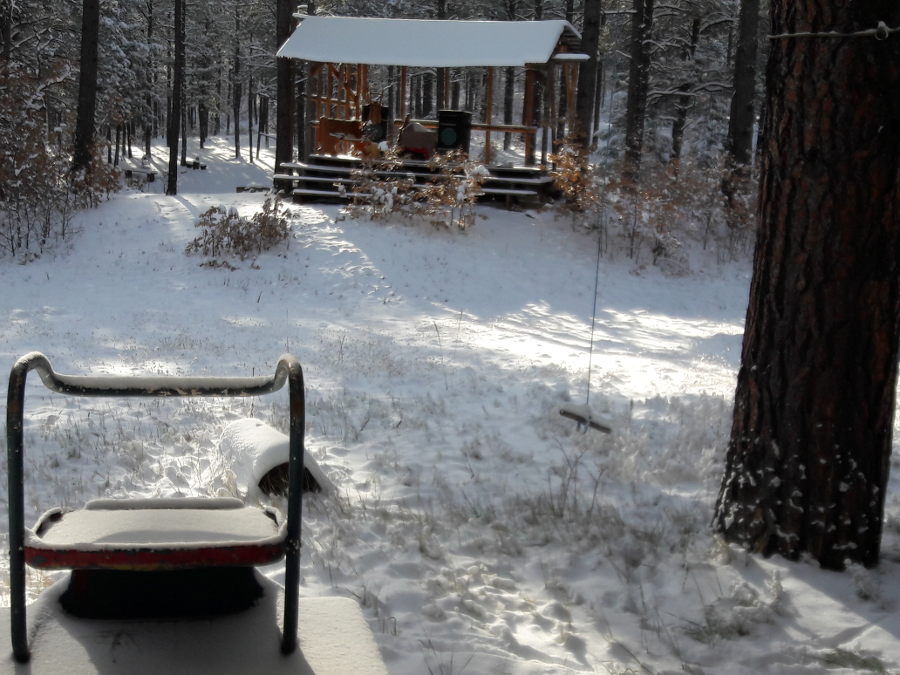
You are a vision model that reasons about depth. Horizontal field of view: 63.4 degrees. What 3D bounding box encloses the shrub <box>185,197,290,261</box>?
[{"bbox_3d":[-3.152,-1.617,10.800,1.478,0.892,1.100,3,12,0],"label":"shrub"}]

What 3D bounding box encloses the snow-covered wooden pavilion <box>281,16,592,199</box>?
[{"bbox_3d":[-0.534,-5.252,16.867,6.297,4.152,4.012,5,12,13],"label":"snow-covered wooden pavilion"}]

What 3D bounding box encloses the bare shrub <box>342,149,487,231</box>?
[{"bbox_3d":[-0.649,-2.704,13.300,2.473,1.408,1.600,3,12,0],"label":"bare shrub"}]

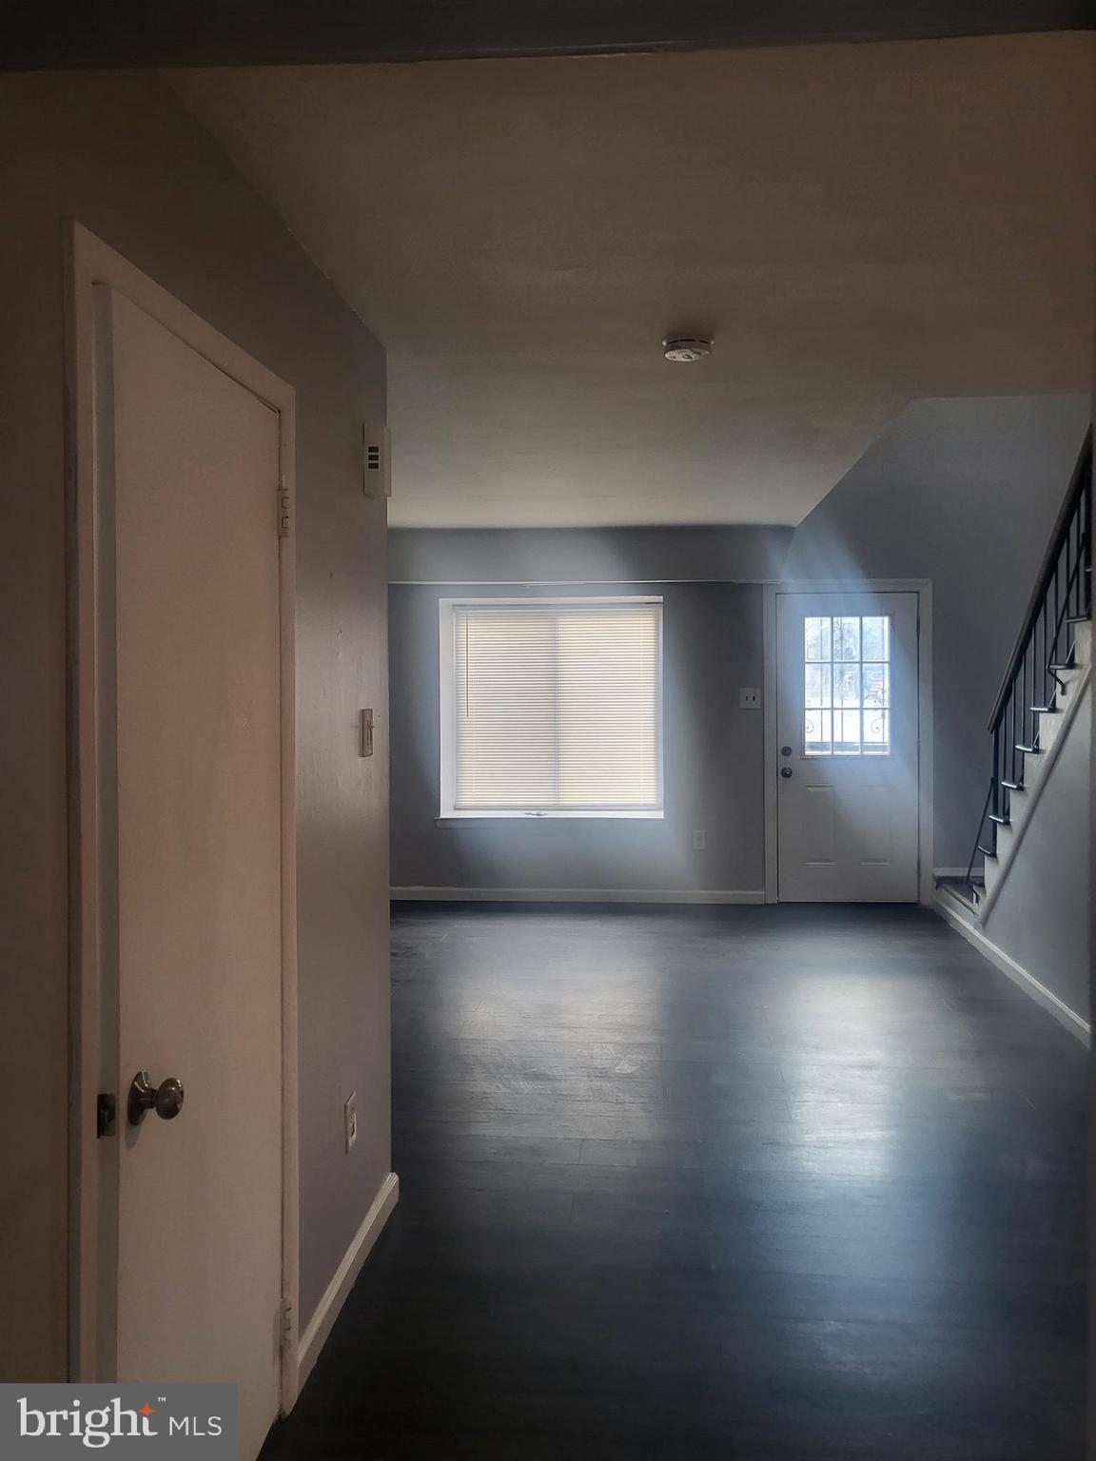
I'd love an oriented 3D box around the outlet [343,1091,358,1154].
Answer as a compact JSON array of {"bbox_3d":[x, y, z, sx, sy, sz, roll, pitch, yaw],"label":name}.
[{"bbox_3d":[-0.496,0.990,2.773,0.010,0.117,0.073,0,3,5],"label":"outlet"}]

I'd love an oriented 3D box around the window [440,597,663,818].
[{"bbox_3d":[0.067,-0.161,7.526,1.420,1.420,0.045,0,3,5],"label":"window"}]

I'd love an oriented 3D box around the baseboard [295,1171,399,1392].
[{"bbox_3d":[-0.490,1.341,2.767,0.020,0.092,0.920,0,3,5],"label":"baseboard"}]

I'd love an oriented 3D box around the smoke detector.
[{"bbox_3d":[0.403,-1.093,3.160,0.143,0.046,0.143,0,3,5],"label":"smoke detector"}]

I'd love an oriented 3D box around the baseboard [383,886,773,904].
[{"bbox_3d":[0.129,1.082,7.261,2.550,0.100,0.020,0,3,5],"label":"baseboard"}]

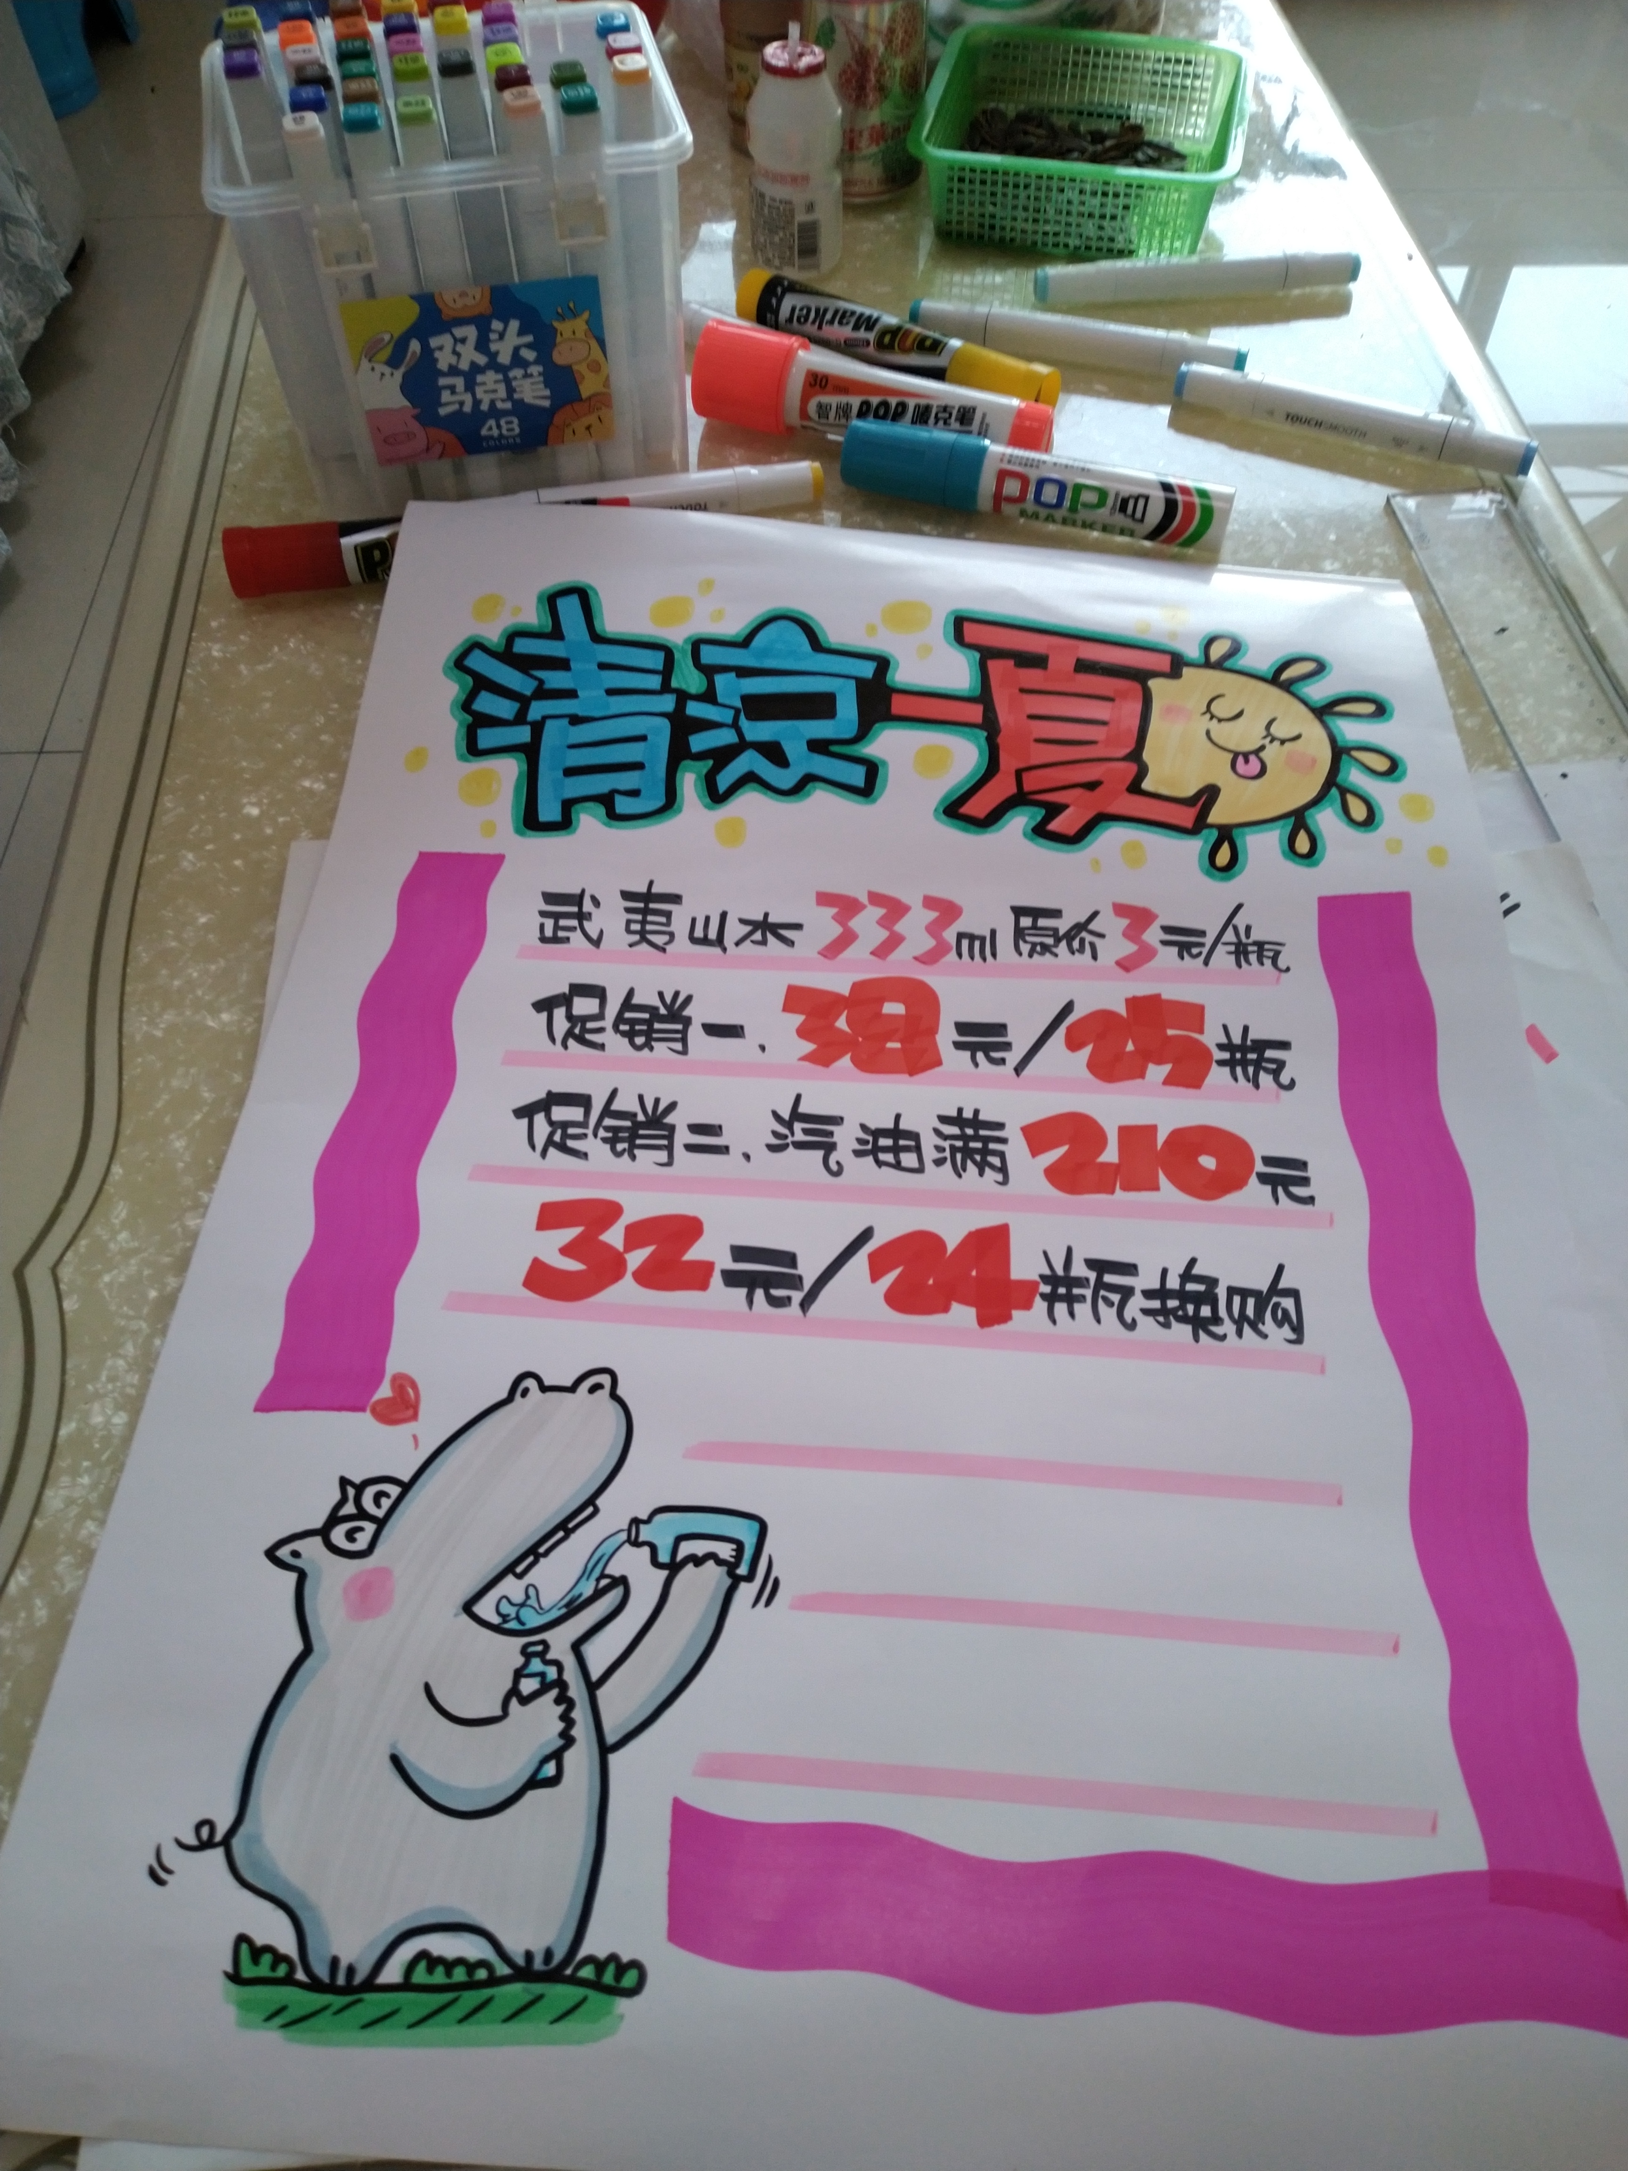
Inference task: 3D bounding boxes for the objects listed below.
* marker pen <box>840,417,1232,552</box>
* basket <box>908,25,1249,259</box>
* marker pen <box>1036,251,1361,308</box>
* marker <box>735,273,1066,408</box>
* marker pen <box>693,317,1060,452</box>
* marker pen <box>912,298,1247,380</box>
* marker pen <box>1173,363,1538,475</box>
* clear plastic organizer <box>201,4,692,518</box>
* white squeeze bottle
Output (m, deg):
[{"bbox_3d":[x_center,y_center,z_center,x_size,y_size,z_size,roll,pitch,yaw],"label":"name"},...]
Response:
[{"bbox_3d":[0.092,-0.250,0.679,0.162,0.028,0.028,13,57,9],"label":"marker pen"},{"bbox_3d":[0.132,-0.463,0.808,0.148,0.050,0.119,9,57,7],"label":"basket"},{"bbox_3d":[0.184,-0.386,0.778,0.155,0.015,0.016,-4,56,-2],"label":"marker pen"},{"bbox_3d":[0.037,-0.341,0.742,0.160,0.025,0.025,25,60,16],"label":"marker"},{"bbox_3d":[0.025,-0.297,0.706,0.158,0.036,0.040,13,57,9],"label":"marker pen"},{"bbox_3d":[0.121,-0.345,0.750,0.154,0.015,0.016,12,57,8],"label":"marker pen"},{"bbox_3d":[0.235,-0.292,0.715,0.156,0.015,0.016,18,58,12],"label":"marker pen"},{"bbox_3d":[-0.137,-0.331,0.663,0.171,0.148,0.118,-9,57,-6],"label":"clear plastic organizer"},{"bbox_3d":[-0.008,-0.441,0.763,0.044,0.101,0.044,0,56,0],"label":"white squeeze bottle"}]

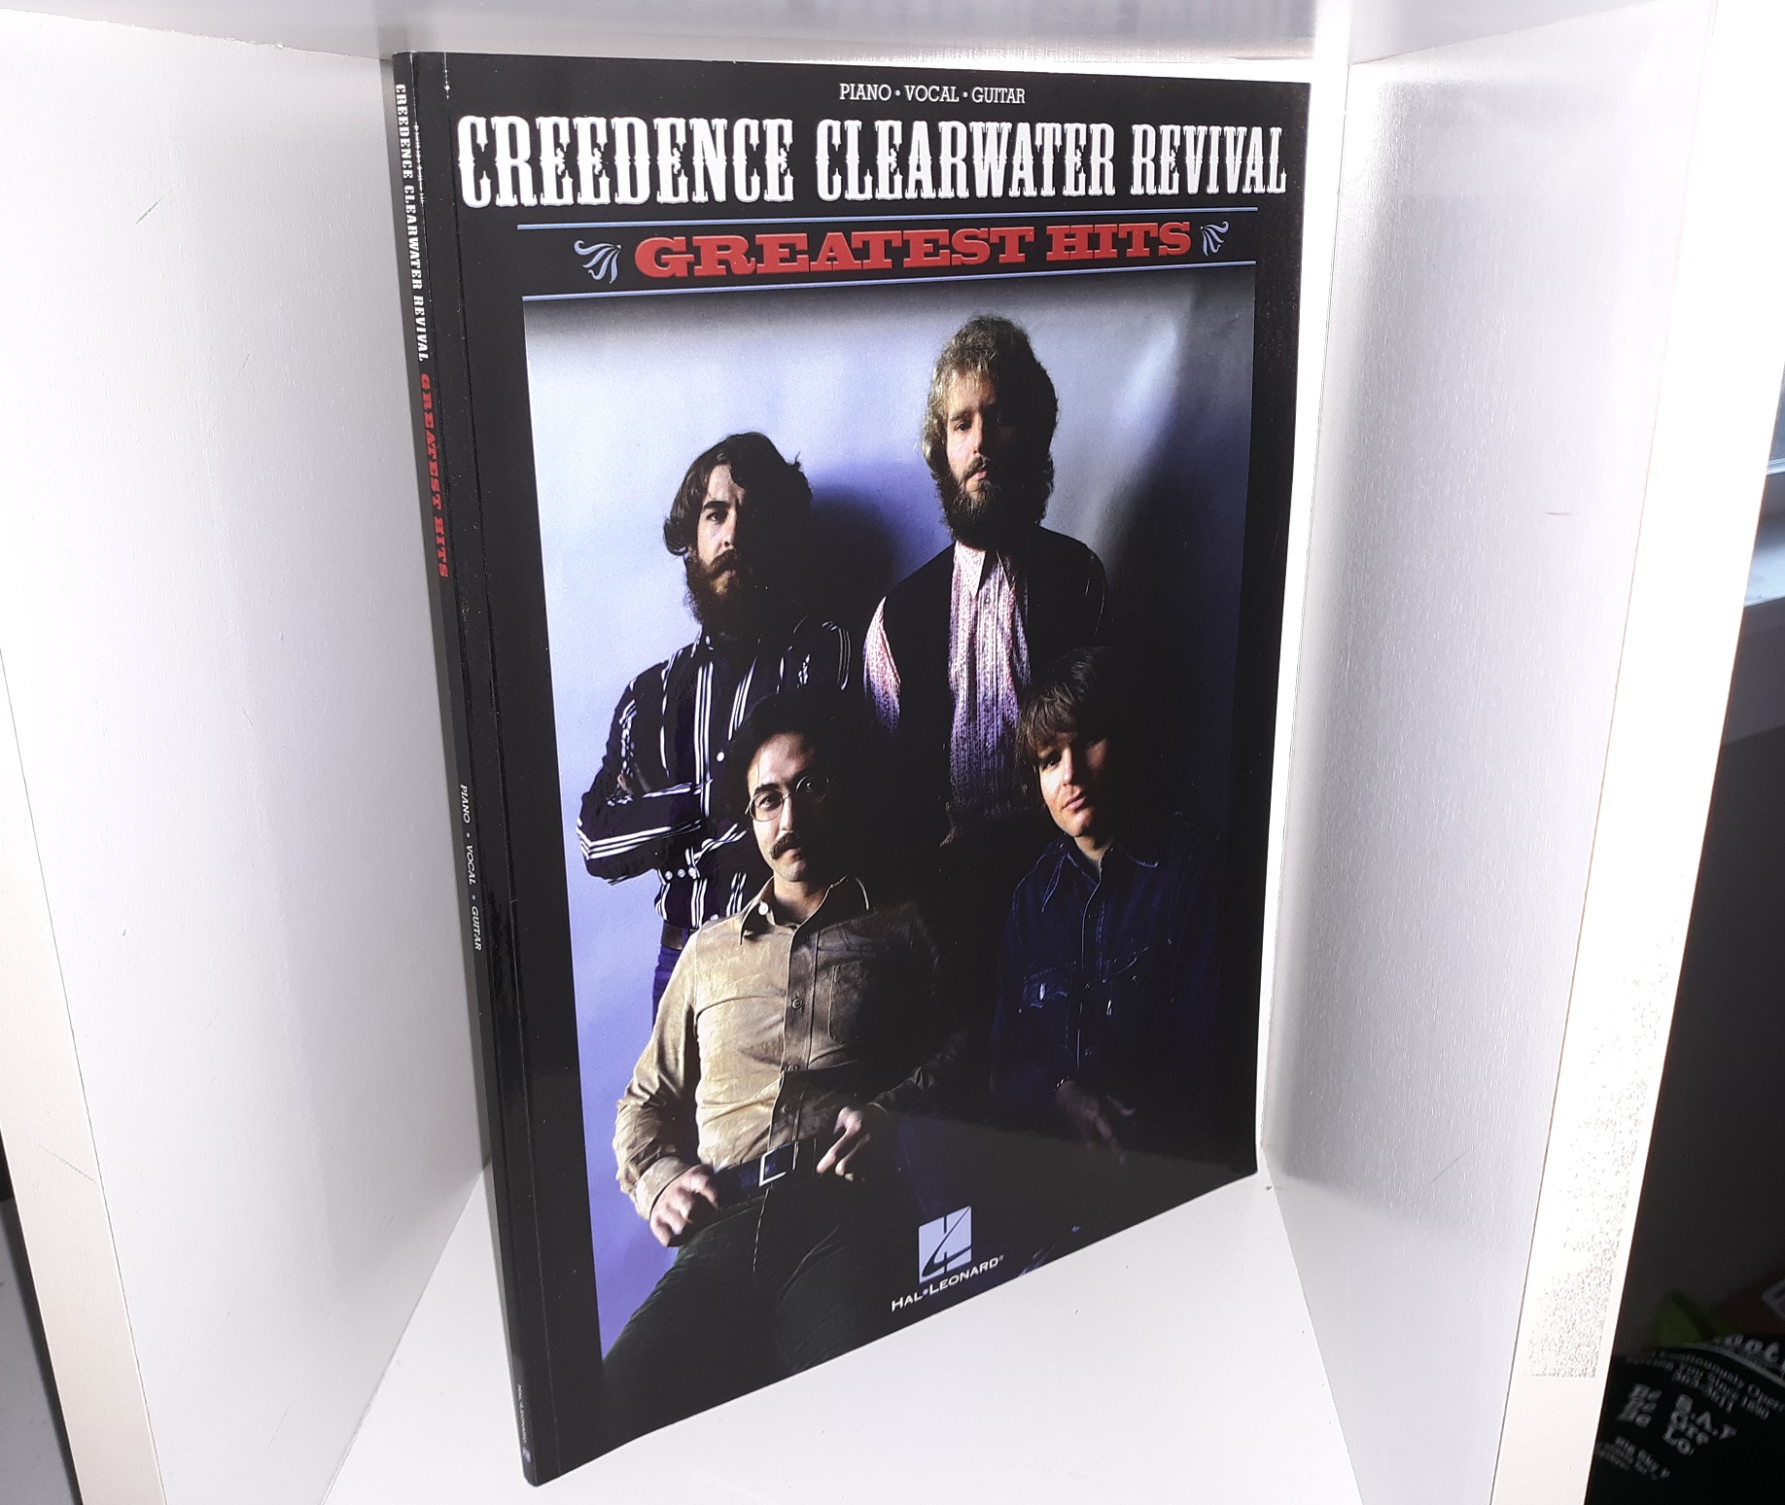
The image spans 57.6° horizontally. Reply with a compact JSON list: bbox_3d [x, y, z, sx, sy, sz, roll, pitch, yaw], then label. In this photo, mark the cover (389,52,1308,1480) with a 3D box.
[{"bbox_3d":[0.010,0.002,0.390,0.229,0.305,0.009,-12,21,-32],"label":"cover"}]

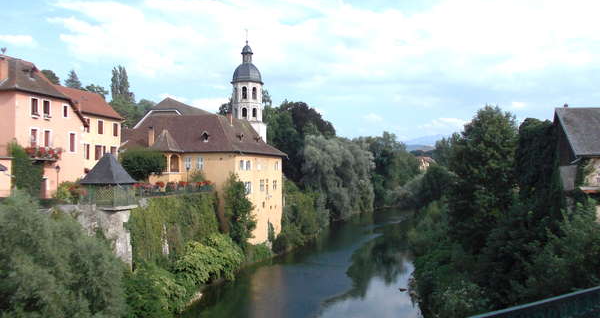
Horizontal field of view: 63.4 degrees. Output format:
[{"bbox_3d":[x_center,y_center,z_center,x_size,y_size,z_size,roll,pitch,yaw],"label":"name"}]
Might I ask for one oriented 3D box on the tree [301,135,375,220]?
[{"bbox_3d":[9.968,4.918,129.000,19.500,22.000,17.500,0,-1,16],"label":"tree"}]

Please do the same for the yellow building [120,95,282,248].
[{"bbox_3d":[-13.700,1.900,74.300,17.500,21.000,20.500,0,-1,16],"label":"yellow building"}]

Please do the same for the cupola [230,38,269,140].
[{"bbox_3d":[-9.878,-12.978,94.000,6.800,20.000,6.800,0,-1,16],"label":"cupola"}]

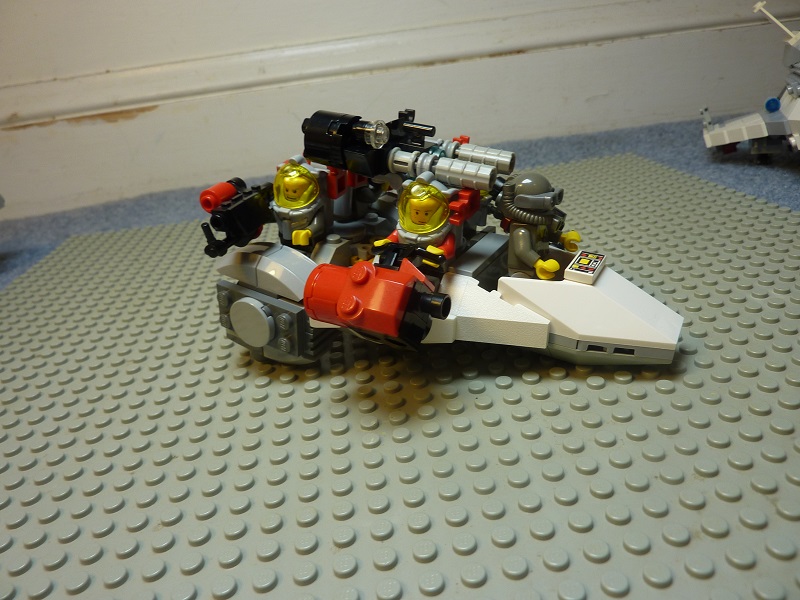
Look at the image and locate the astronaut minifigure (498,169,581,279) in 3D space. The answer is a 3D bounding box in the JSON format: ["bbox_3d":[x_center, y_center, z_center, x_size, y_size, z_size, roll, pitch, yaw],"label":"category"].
[{"bbox_3d":[0.043,-0.022,0.181,0.026,0.036,0.024,18,33,24],"label":"astronaut minifigure"}]

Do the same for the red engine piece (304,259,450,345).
[{"bbox_3d":[-0.006,0.000,0.158,0.039,0.018,0.018,10,29,23],"label":"red engine piece"}]

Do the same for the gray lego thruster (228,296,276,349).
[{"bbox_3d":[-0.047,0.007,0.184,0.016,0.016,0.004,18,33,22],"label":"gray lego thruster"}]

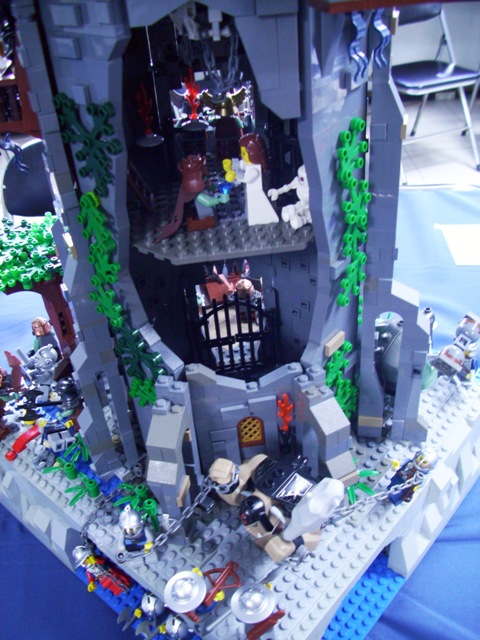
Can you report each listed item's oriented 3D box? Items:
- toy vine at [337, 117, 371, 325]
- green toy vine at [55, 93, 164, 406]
[{"bbox_3d":[0.056,-0.044,0.300,0.015,0.111,0.032,17,35,36],"label":"toy vine"},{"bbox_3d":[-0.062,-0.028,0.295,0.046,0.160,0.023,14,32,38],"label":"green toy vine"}]

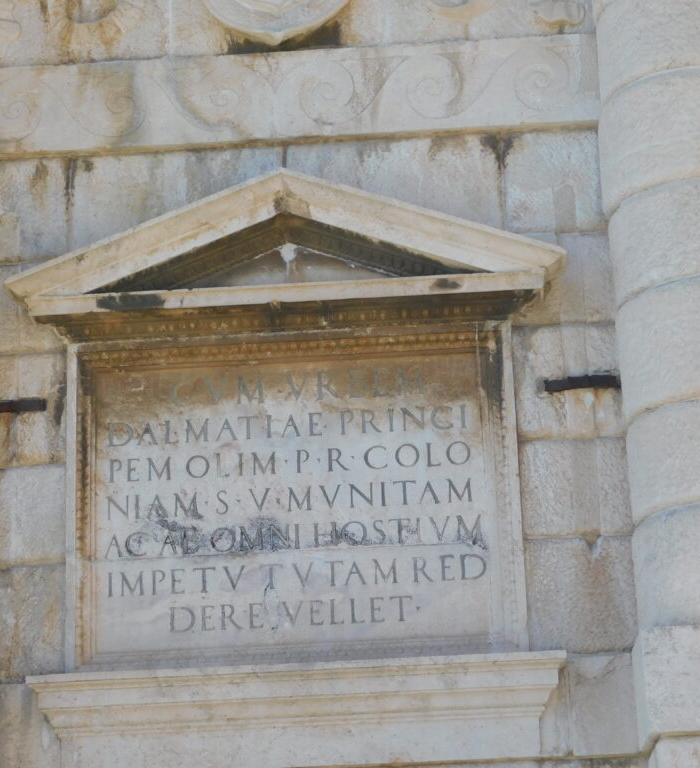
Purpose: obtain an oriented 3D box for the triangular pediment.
[{"bbox_3d":[-0.345,-0.723,10.473,2.945,0.790,0.410,-3,-16,2],"label":"triangular pediment"}]

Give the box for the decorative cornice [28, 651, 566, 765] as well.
[{"bbox_3d":[-0.238,1.573,9.235,2.535,0.450,0.310,-3,-17,2],"label":"decorative cornice"}]

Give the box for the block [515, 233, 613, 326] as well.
[{"bbox_3d":[1.075,-0.499,10.037,0.537,0.488,0.310,-3,-17,2],"label":"block"}]

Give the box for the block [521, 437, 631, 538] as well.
[{"bbox_3d":[1.186,0.582,10.325,0.540,0.530,0.300,-3,-16,2],"label":"block"}]

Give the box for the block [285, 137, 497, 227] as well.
[{"bbox_3d":[0.257,-1.034,10.846,1.175,0.610,0.300,-3,-16,2],"label":"block"}]

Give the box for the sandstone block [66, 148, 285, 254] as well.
[{"bbox_3d":[-0.892,-0.918,10.284,1.122,0.606,0.330,-3,-17,2],"label":"sandstone block"}]

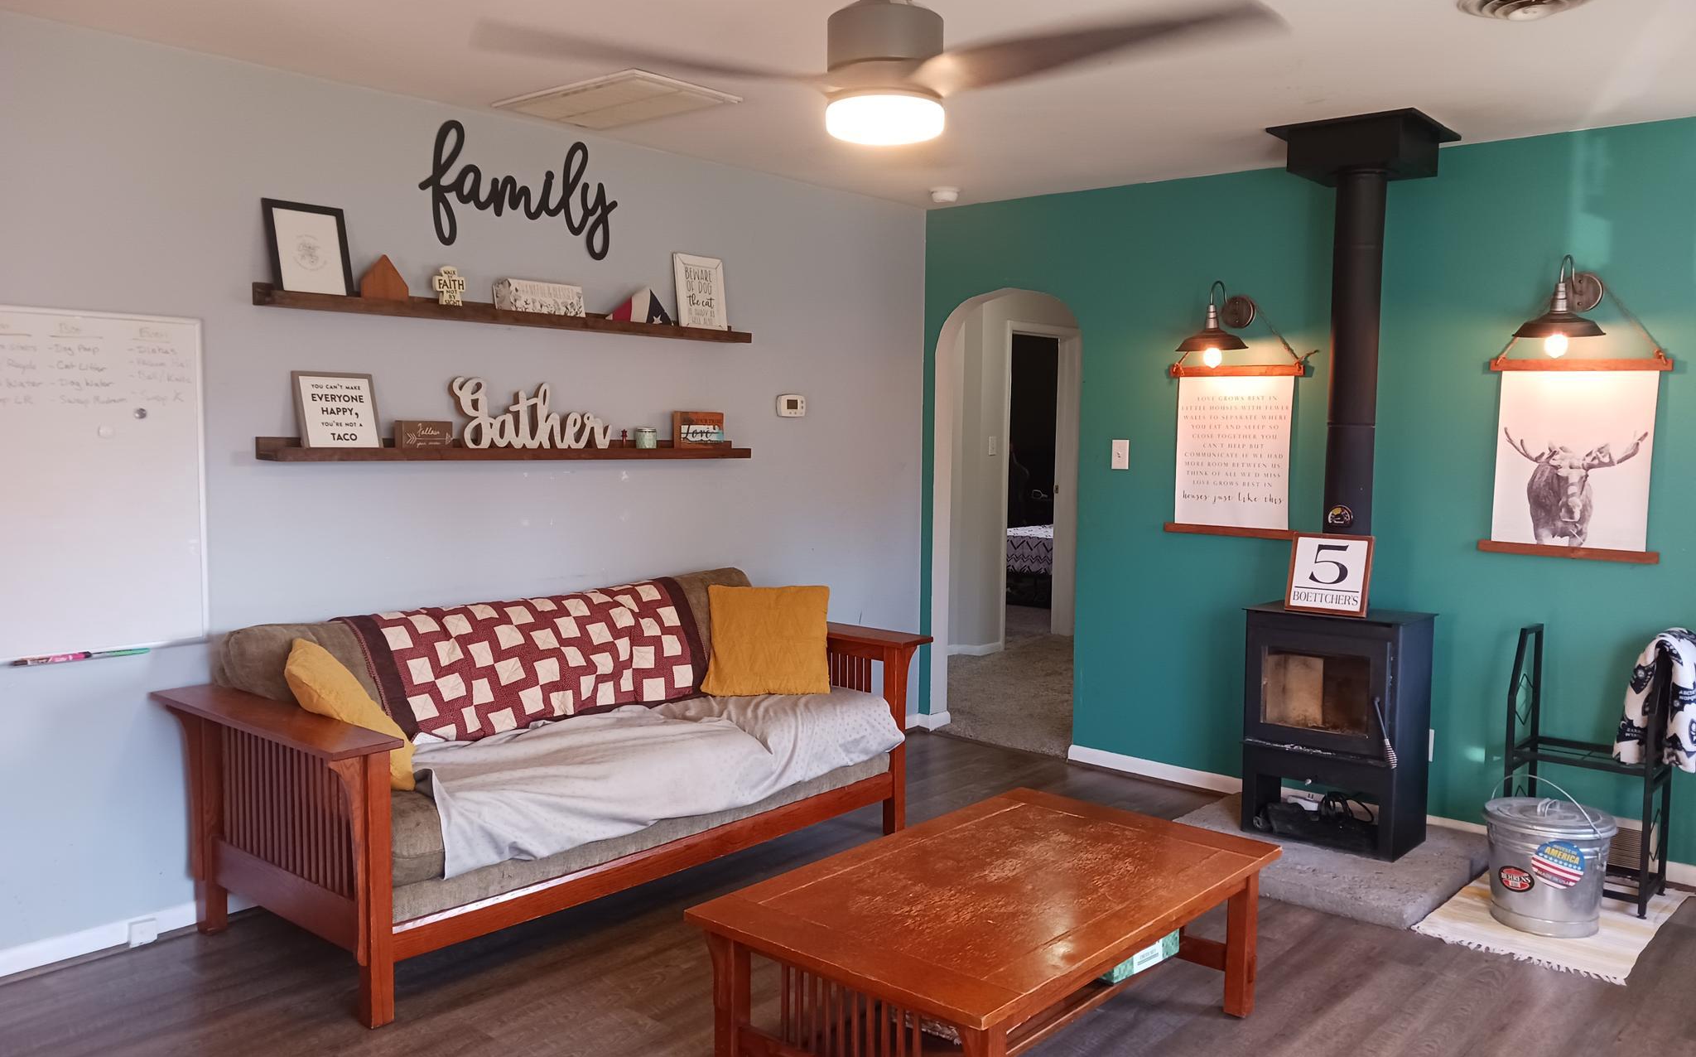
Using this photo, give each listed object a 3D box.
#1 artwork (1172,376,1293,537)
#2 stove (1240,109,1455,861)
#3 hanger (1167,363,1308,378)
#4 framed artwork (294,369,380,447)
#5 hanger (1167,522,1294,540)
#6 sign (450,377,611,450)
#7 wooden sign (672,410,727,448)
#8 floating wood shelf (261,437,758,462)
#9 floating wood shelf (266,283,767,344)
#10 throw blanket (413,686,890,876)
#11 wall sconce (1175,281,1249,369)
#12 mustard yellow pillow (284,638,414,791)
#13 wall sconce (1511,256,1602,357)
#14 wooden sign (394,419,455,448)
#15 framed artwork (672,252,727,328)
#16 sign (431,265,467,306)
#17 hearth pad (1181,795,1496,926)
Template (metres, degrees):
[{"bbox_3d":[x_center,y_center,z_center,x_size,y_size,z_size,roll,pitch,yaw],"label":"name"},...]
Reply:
[{"bbox_3d":[1.503,-0.295,5.143,0.468,0.591,0.012,5,6,40],"label":"artwork"},{"bbox_3d":[1.677,-0.128,4.446,0.534,2.346,0.509,5,6,42],"label":"stove"},{"bbox_3d":[1.501,-0.606,5.124,0.549,0.041,0.022,5,6,40],"label":"hanger"},{"bbox_3d":[-1.507,-0.337,3.912,0.020,0.246,0.238,-14,-6,40],"label":"framed artwork"},{"bbox_3d":[1.490,0.014,5.174,0.547,0.037,0.022,5,6,40],"label":"hanger"},{"bbox_3d":[-1.042,-0.367,4.404,0.027,0.248,0.621,5,6,42],"label":"sign"},{"bbox_3d":[-0.565,-0.360,5.006,0.041,0.153,0.223,5,6,40],"label":"wooden sign"},{"bbox_3d":[-1.030,-0.263,4.443,0.128,0.067,1.871,5,5,40],"label":"floating wood shelf"},{"bbox_3d":[-1.025,-0.703,4.407,0.128,0.069,1.871,5,6,40],"label":"floating wood shelf"},{"bbox_3d":[-0.600,0.678,4.084,0.571,0.246,1.773,5,6,40],"label":"throw blanket"},{"bbox_3d":[1.375,-0.759,4.915,0.294,0.332,0.375,5,6,42],"label":"wall sconce"},{"bbox_3d":[-1.272,0.487,3.446,0.138,0.438,0.438,-42,13,-17],"label":"mustard yellow pillow"},{"bbox_3d":[2.280,-0.693,4.178,0.284,0.320,0.433,5,6,40],"label":"wall sconce"},{"bbox_3d":[-1.314,-0.278,4.114,0.044,0.107,0.171,5,6,42],"label":"wooden sign"},{"bbox_3d":[-0.556,-0.867,4.953,0.024,0.295,0.228,-4,0,42],"label":"framed artwork"},{"bbox_3d":[-1.249,-0.745,4.146,0.030,0.150,0.106,5,6,40],"label":"sign"},{"bbox_3d":[1.585,1.079,4.441,0.899,0.061,0.948,5,6,42],"label":"hearth pad"}]

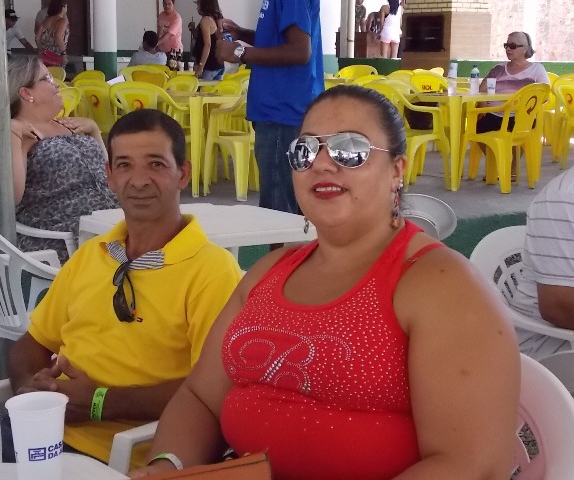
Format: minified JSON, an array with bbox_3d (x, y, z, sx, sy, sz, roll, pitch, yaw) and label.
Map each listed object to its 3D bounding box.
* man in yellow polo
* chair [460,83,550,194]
[{"bbox_3d":[-0.400,0.348,2.145,0.540,1.220,0.800,5,11,25],"label":"man in yellow polo"},{"bbox_3d":[1.656,-0.785,8.225,0.530,0.810,0.560,8,13,39],"label":"chair"}]

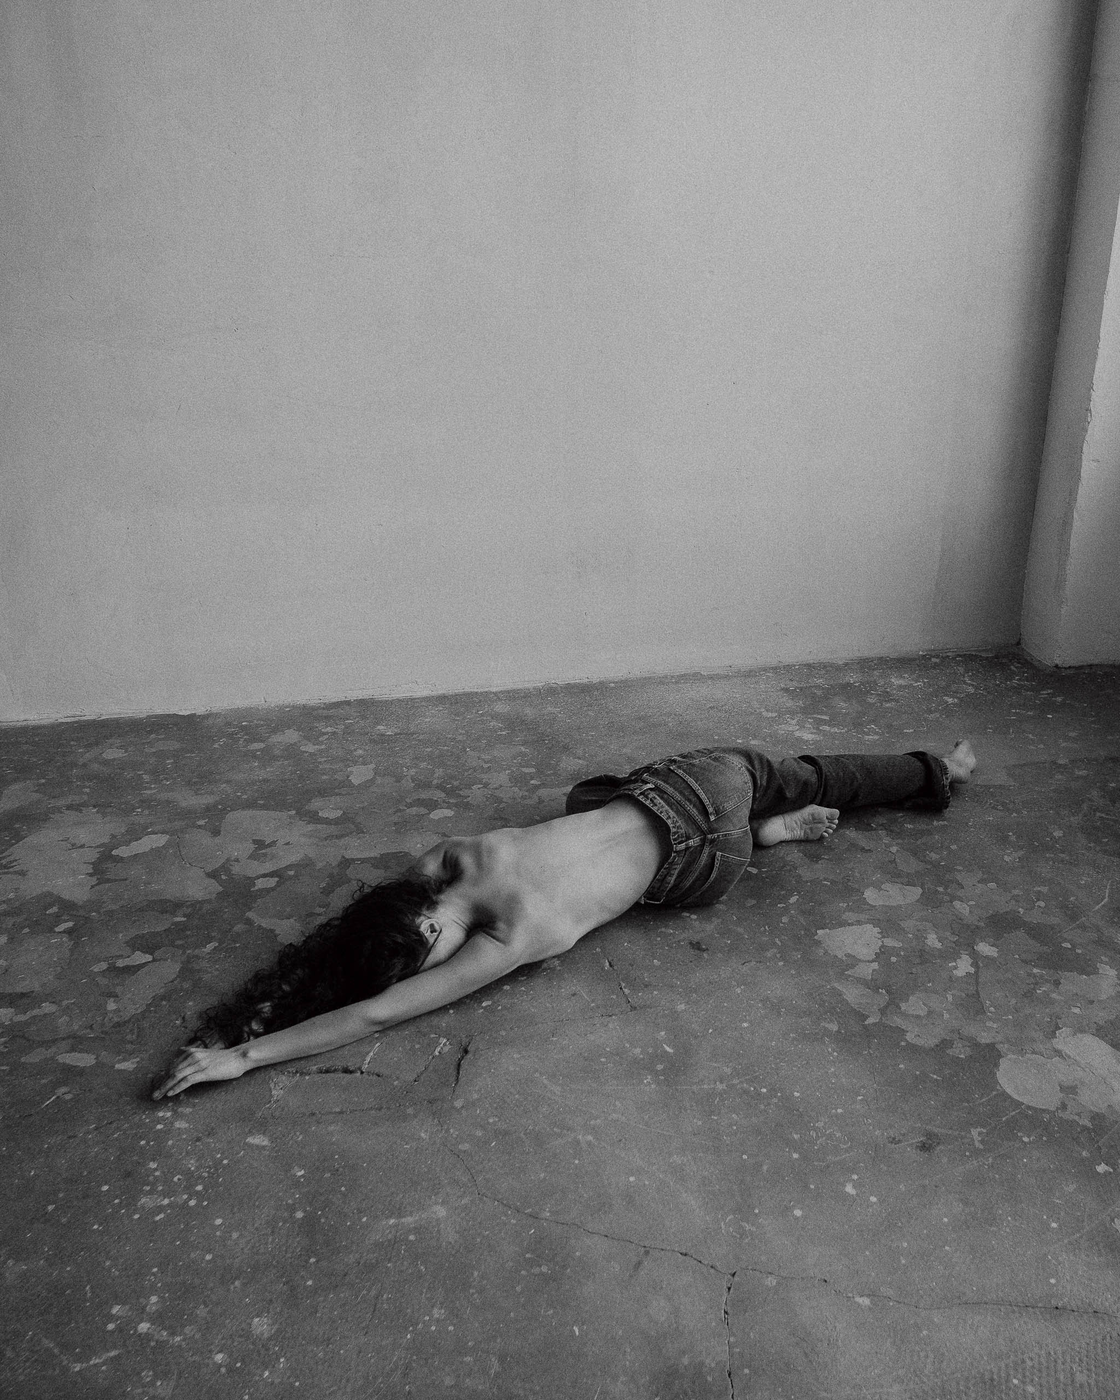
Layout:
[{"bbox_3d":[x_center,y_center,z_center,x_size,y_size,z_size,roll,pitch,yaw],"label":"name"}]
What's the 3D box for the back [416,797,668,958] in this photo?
[{"bbox_3d":[-0.061,0.340,2.603,0.469,0.235,0.367,-13,22,-36],"label":"back"}]

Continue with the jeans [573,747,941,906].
[{"bbox_3d":[0.504,0.168,3.063,0.969,0.286,0.592,-10,20,-28],"label":"jeans"}]

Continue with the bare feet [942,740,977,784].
[{"bbox_3d":[1.097,0.154,3.396,0.097,0.087,0.194,-4,36,-11],"label":"bare feet"}]

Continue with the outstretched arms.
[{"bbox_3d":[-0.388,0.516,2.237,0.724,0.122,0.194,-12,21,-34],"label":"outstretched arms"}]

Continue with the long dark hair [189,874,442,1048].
[{"bbox_3d":[-0.444,0.469,2.262,0.490,0.194,0.245,-13,22,-36],"label":"long dark hair"}]

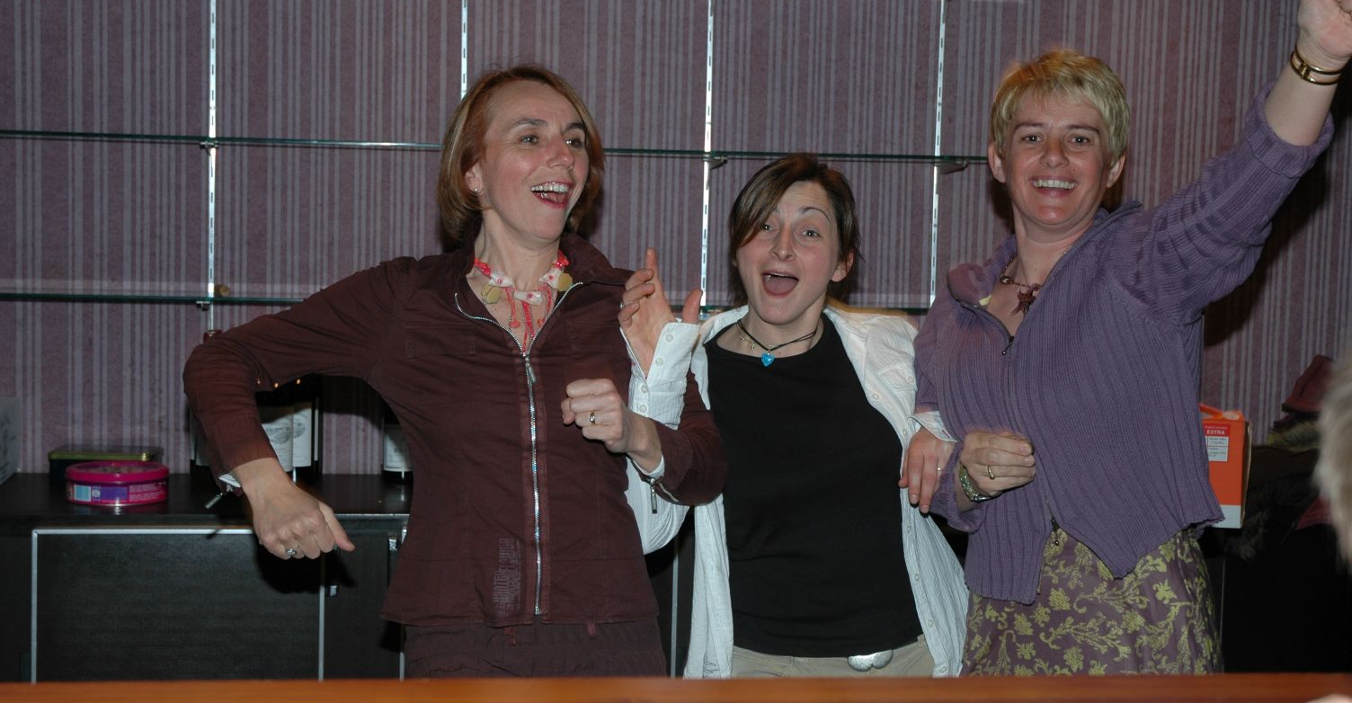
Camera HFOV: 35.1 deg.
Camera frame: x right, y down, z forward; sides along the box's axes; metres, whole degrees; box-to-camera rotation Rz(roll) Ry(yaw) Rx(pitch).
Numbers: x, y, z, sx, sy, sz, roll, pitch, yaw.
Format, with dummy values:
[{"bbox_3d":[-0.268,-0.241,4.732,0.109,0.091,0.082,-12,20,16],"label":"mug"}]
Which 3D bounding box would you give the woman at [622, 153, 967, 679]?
[{"bbox_3d":[0.148,0.515,2.885,0.460,1.550,0.420,2,5,2],"label":"woman"}]

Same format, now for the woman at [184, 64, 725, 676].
[{"bbox_3d":[-0.269,0.464,2.750,0.660,1.655,0.480,1,5,-7],"label":"woman"}]

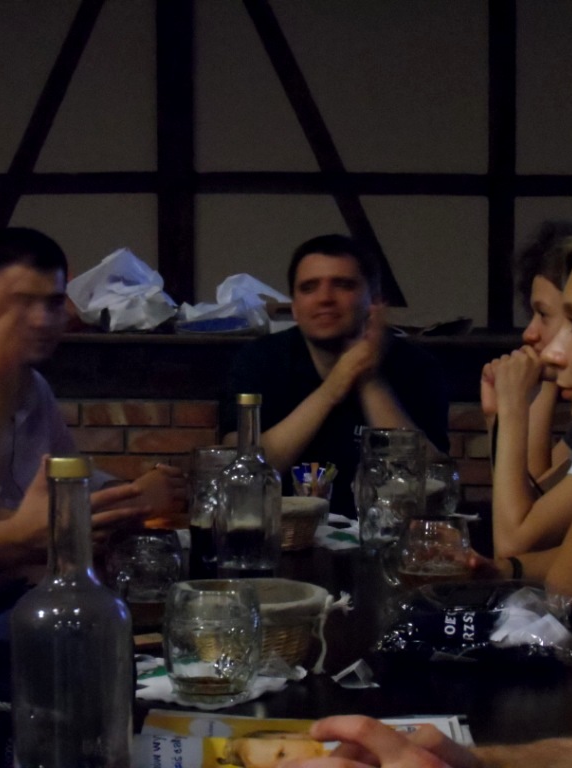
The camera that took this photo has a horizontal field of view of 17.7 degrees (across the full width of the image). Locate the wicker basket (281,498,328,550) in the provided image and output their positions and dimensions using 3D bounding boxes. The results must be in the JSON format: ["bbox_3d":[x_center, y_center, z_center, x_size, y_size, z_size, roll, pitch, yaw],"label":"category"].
[{"bbox_3d":[-0.003,0.222,2.981,0.155,0.077,0.155,0,2,0],"label":"wicker basket"}]

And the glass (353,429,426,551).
[{"bbox_3d":[0.168,0.167,2.948,0.118,0.188,0.125,0,2,0],"label":"glass"}]

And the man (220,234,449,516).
[{"bbox_3d":[0.098,0.337,3.635,0.500,1.270,0.780,0,2,3],"label":"man"}]

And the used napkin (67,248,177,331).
[{"bbox_3d":[-0.462,-0.263,5.174,0.315,0.235,0.250,0,2,0],"label":"used napkin"}]

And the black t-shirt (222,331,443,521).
[{"bbox_3d":[0.100,0.188,3.750,0.480,0.600,0.300,0,2,3],"label":"black t-shirt"}]

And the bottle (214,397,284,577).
[{"bbox_3d":[-0.052,0.145,2.582,0.091,0.260,0.091,0,2,0],"label":"bottle"}]

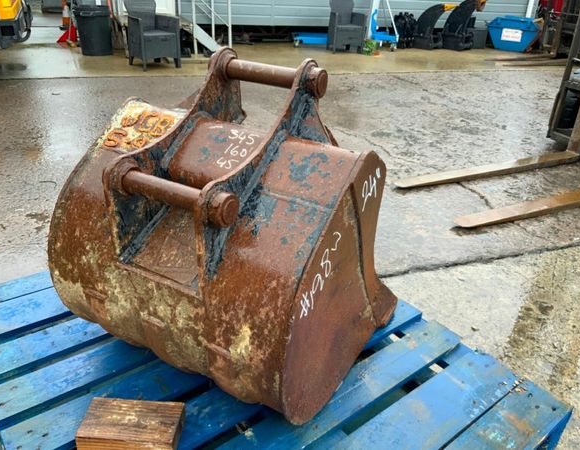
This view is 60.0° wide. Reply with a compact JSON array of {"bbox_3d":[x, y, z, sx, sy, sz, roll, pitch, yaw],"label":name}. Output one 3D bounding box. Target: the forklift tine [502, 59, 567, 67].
[{"bbox_3d":[4.184,-2.731,8.509,1.600,0.050,0.130,-10,30,-23],"label":"forklift tine"}]

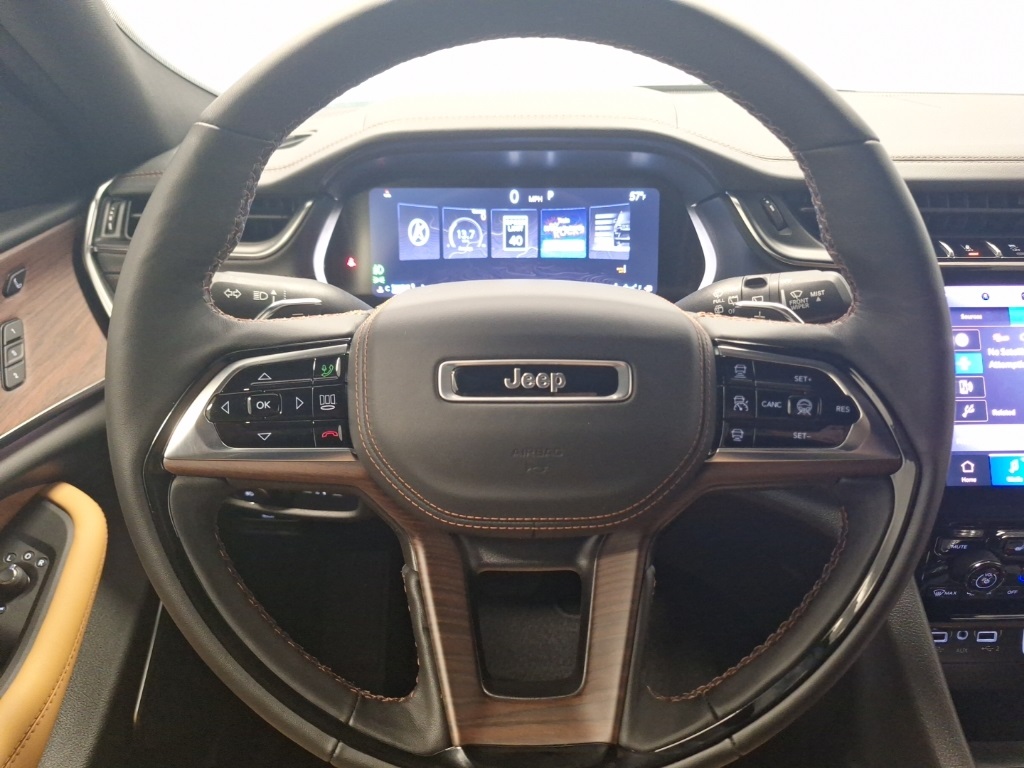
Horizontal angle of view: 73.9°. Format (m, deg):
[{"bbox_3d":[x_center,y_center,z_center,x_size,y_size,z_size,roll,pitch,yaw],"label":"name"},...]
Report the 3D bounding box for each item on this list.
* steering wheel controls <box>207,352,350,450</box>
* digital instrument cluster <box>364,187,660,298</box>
[{"bbox_3d":[-0.114,0.009,0.333,0.071,0.048,0.020,0,-5,-4],"label":"steering wheel controls"},{"bbox_3d":[0.002,-0.120,0.578,0.245,0.092,0.020,0,7,0],"label":"digital instrument cluster"}]

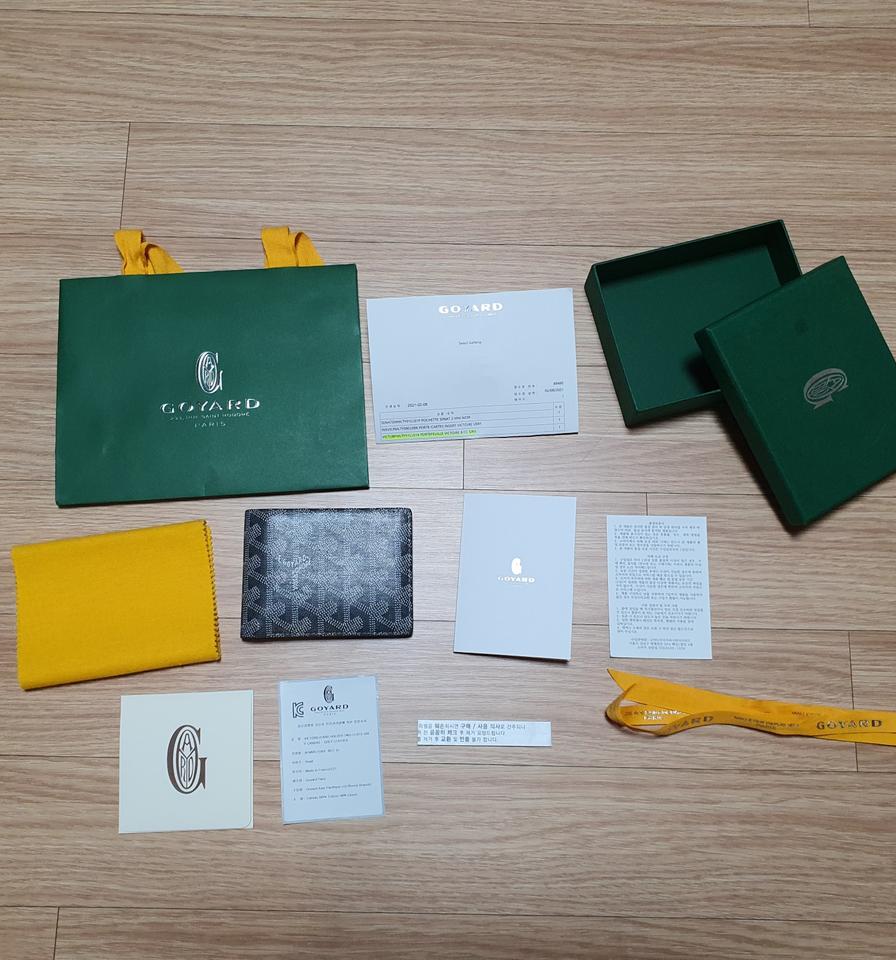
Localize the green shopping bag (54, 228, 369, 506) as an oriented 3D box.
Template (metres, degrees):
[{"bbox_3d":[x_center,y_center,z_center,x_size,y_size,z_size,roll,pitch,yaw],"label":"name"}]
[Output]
[{"bbox_3d":[-0.173,-0.088,0.703,0.219,0.011,0.204,-3,78,-1],"label":"green shopping bag"}]

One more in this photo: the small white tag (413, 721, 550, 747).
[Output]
[{"bbox_3d":[0.025,0.173,0.655,0.091,0.001,0.016,0,78,0],"label":"small white tag"}]

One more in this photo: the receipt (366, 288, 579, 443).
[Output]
[{"bbox_3d":[0.019,-0.084,0.706,0.150,0.005,0.111,-3,78,-1],"label":"receipt"}]

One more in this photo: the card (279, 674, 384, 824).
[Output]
[{"bbox_3d":[-0.080,0.183,0.653,0.066,0.001,0.093,-4,78,-1],"label":"card"}]

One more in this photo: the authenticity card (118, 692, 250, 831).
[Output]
[{"bbox_3d":[-0.177,0.190,0.651,0.090,0.001,0.090,-2,78,-1],"label":"authenticity card"}]

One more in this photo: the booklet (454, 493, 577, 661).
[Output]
[{"bbox_3d":[0.048,0.067,0.676,0.080,0.004,0.113,3,78,0],"label":"booklet"}]

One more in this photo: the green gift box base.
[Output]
[{"bbox_3d":[0.185,-0.112,0.693,0.141,0.042,0.111,-14,79,-3],"label":"green gift box base"}]

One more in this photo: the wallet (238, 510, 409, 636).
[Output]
[{"bbox_3d":[-0.083,0.066,0.670,0.116,0.015,0.090,-1,78,0],"label":"wallet"}]

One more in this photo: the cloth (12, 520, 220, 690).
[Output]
[{"bbox_3d":[-0.231,0.086,0.669,0.135,0.007,0.099,-8,79,-2],"label":"cloth"}]

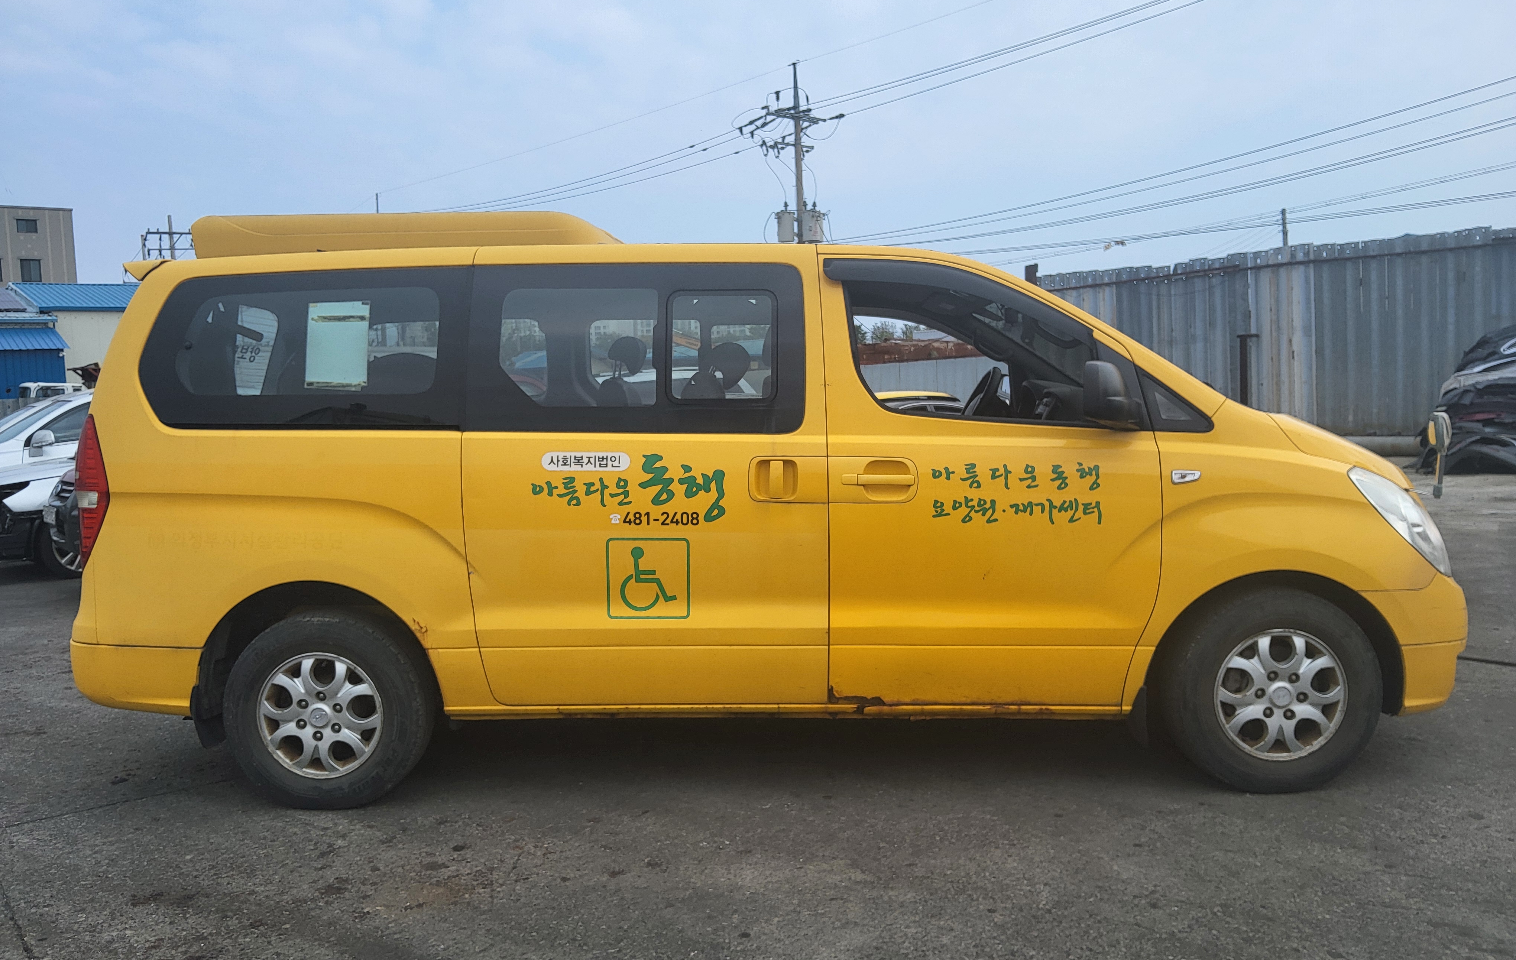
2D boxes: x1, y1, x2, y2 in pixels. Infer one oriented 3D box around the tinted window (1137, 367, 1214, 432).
[{"bbox_3d":[1.379,-0.263,3.759,0.233,0.227,0.040,-1,-14,-3],"label":"tinted window"}]

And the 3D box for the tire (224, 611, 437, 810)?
[{"bbox_3d":[-1.484,0.787,3.958,0.690,0.685,0.215,-2,4,3],"label":"tire"}]

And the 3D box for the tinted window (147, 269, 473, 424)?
[{"bbox_3d":[-1.560,-0.455,3.912,1.165,0.580,0.060,0,-11,4],"label":"tinted window"}]

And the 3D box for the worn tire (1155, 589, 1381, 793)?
[{"bbox_3d":[1.712,0.690,3.812,0.690,0.685,0.215,-2,4,0],"label":"worn tire"}]

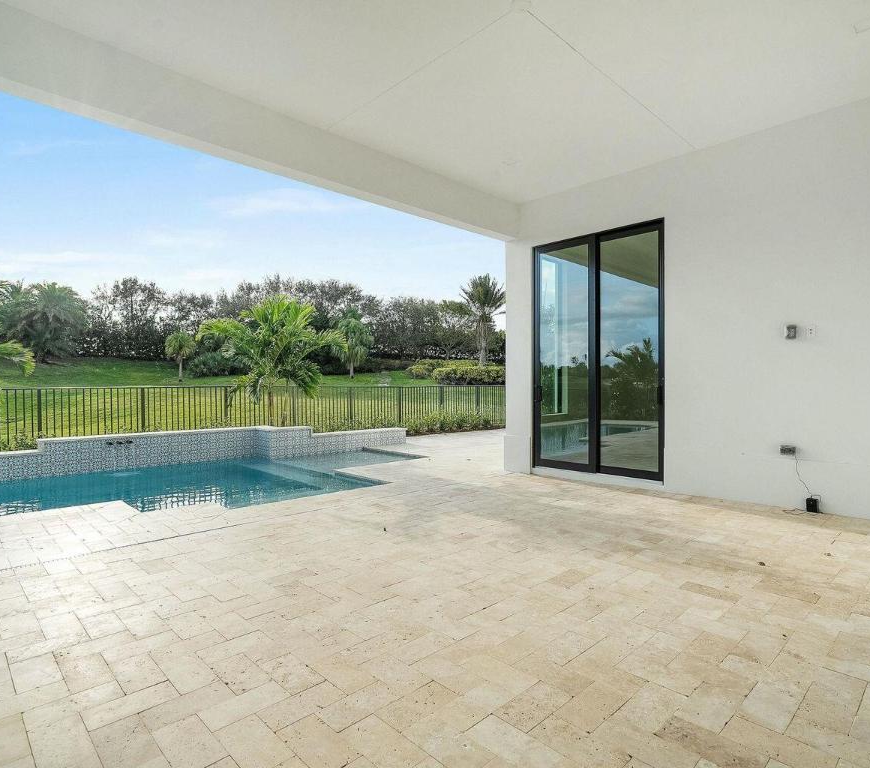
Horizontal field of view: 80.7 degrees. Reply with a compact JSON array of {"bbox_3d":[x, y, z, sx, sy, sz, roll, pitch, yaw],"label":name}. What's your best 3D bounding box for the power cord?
[{"bbox_3d":[3.532,0.943,4.855,0.090,0.560,0.200,0,0,-43],"label":"power cord"}]

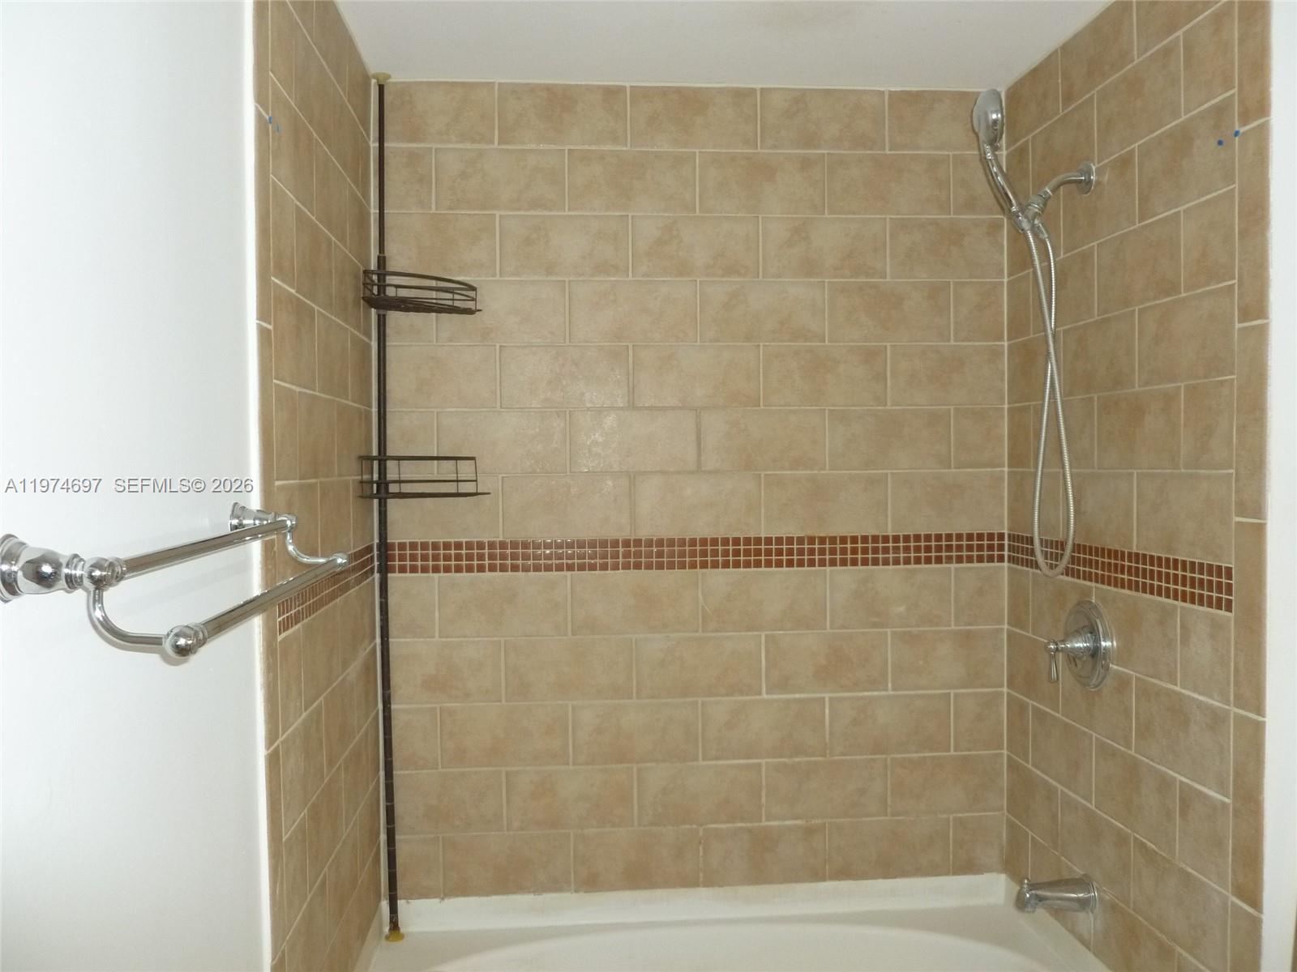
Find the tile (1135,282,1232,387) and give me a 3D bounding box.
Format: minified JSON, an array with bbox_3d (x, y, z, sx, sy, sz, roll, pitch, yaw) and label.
[{"bbox_3d":[0.923,-0.252,1.803,0.010,0.145,0.290,-1,1,-5],"label":"tile"}]

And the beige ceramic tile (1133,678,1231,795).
[{"bbox_3d":[0.927,0.430,1.822,0.010,0.145,0.285,-1,1,-4],"label":"beige ceramic tile"}]

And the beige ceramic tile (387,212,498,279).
[{"bbox_3d":[-0.487,-0.551,2.405,0.279,0.146,0.010,-1,1,-5],"label":"beige ceramic tile"}]

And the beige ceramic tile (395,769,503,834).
[{"bbox_3d":[-0.478,0.741,2.455,0.277,0.148,0.010,-1,1,-5],"label":"beige ceramic tile"}]

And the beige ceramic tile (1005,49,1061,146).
[{"bbox_3d":[0.870,-0.864,2.371,0.010,0.137,0.271,-1,1,-5],"label":"beige ceramic tile"}]

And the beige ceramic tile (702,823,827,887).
[{"bbox_3d":[0.276,0.874,2.493,0.296,0.142,0.010,-1,1,-5],"label":"beige ceramic tile"}]

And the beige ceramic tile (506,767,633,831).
[{"bbox_3d":[-0.186,0.740,2.485,0.304,0.149,0.010,-1,1,-5],"label":"beige ceramic tile"}]

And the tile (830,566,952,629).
[{"bbox_3d":[0.580,0.270,2.513,0.298,0.145,0.010,-1,1,-5],"label":"tile"}]

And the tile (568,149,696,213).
[{"bbox_3d":[-0.038,-0.716,2.469,0.304,0.149,0.010,-1,1,-5],"label":"tile"}]

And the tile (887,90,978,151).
[{"bbox_3d":[0.718,-0.883,2.536,0.291,0.145,0.010,-1,1,-5],"label":"tile"}]

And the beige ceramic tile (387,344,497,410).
[{"bbox_3d":[-0.483,-0.249,2.413,0.269,0.143,0.010,-1,1,-5],"label":"beige ceramic tile"}]

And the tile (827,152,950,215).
[{"bbox_3d":[0.575,-0.724,2.515,0.303,0.148,0.010,-1,1,-5],"label":"tile"}]

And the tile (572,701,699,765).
[{"bbox_3d":[-0.028,0.582,2.489,0.303,0.148,0.010,-1,1,-5],"label":"tile"}]

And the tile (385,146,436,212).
[{"bbox_3d":[-0.565,-0.711,2.431,0.139,0.147,0.010,-1,1,-5],"label":"tile"}]

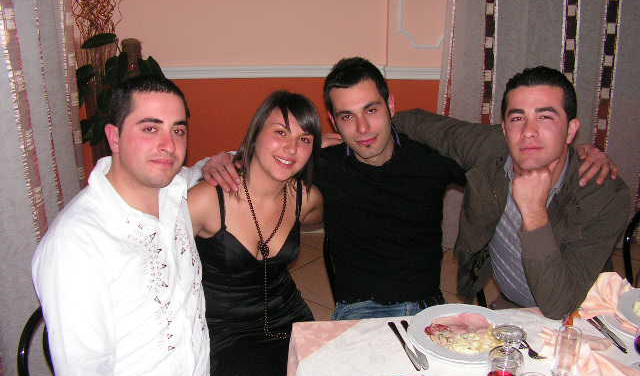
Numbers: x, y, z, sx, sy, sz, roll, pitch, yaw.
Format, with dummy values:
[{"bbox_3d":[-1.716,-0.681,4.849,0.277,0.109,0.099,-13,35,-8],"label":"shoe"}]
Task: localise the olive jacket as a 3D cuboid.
[{"bbox_3d":[0.460,0.071,1.737,0.580,0.540,0.420,3,20,9],"label":"olive jacket"}]

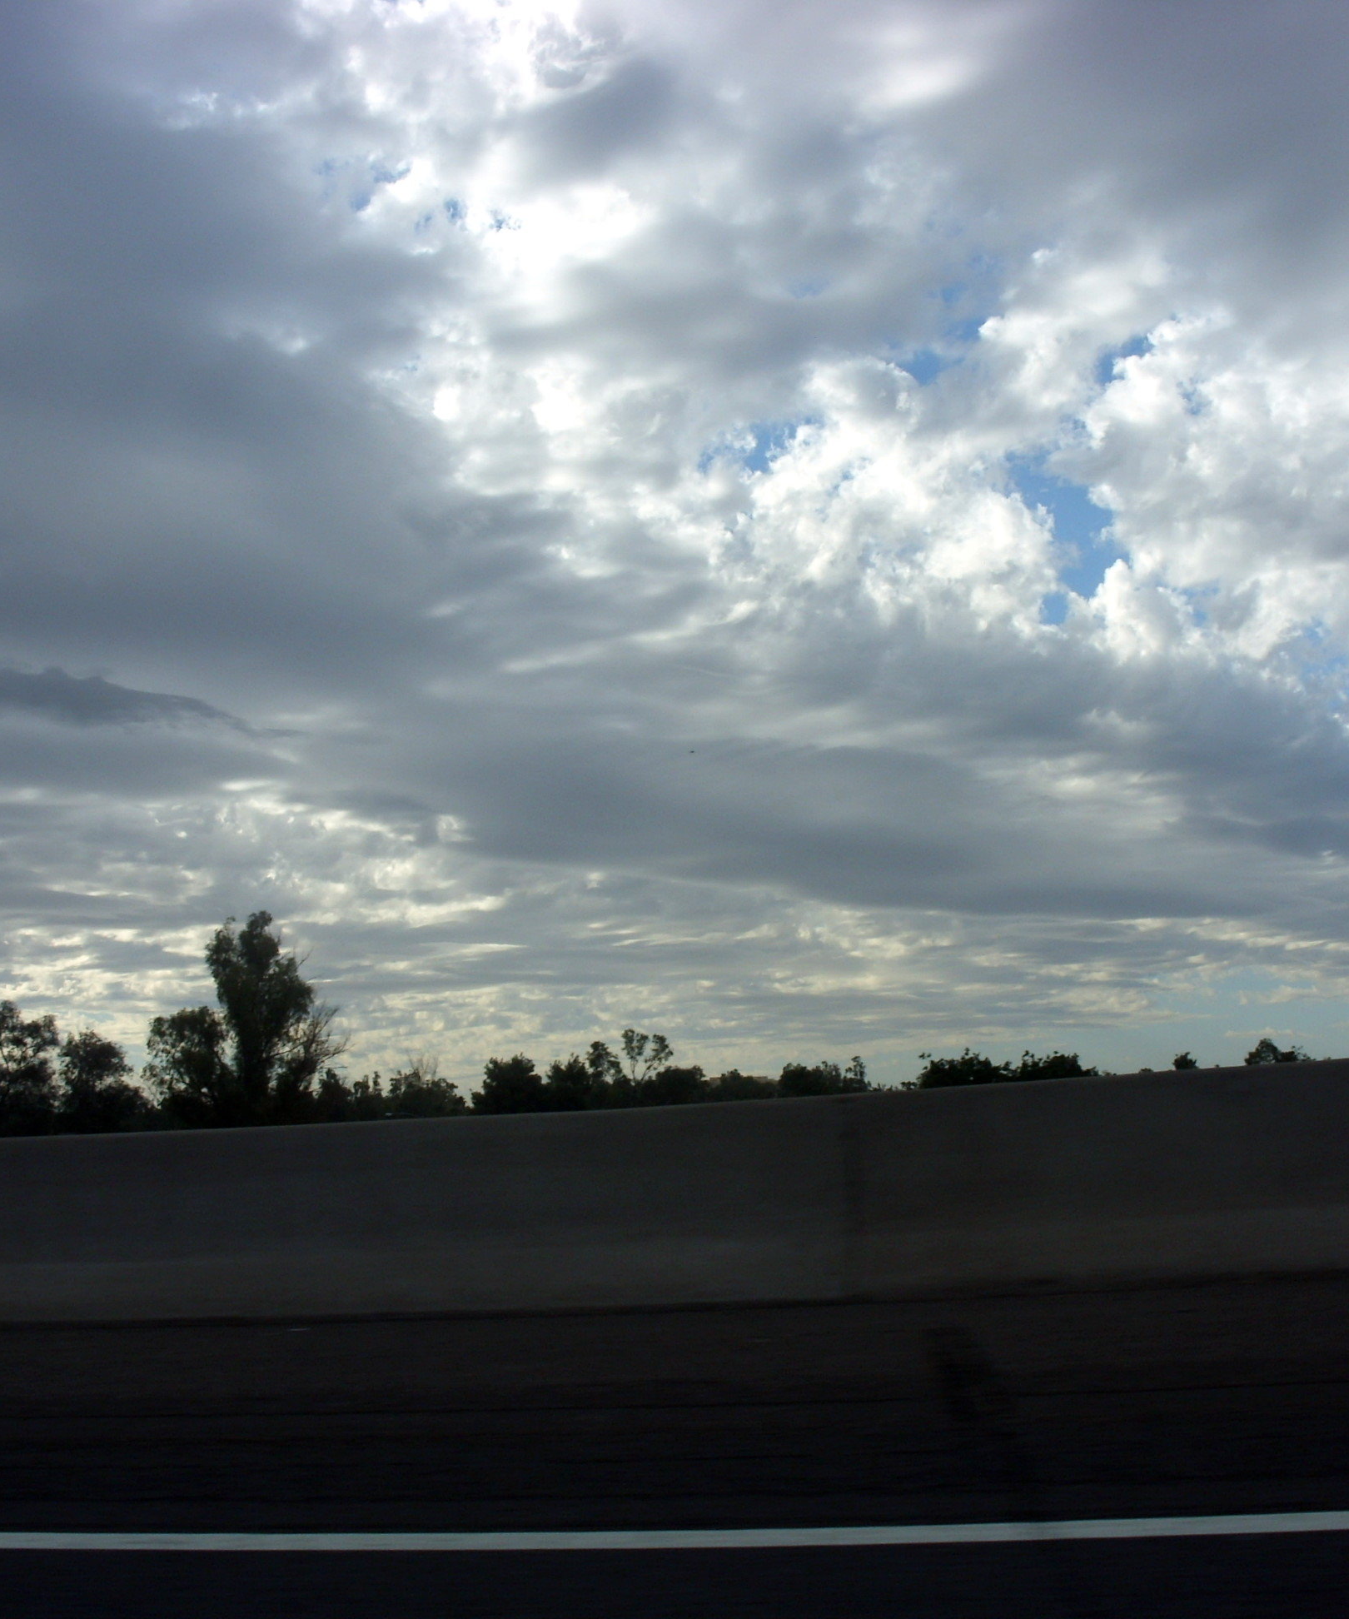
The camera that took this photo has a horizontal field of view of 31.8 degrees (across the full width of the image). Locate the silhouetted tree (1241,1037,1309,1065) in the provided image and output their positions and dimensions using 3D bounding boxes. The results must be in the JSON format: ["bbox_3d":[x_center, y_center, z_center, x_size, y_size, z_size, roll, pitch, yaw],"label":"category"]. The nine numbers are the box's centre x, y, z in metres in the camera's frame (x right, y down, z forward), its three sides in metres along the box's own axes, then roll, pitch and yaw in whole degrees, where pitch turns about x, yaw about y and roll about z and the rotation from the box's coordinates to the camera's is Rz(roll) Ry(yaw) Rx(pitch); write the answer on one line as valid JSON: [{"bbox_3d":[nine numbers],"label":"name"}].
[{"bbox_3d":[39.271,17.154,155.000,4.302,4.412,4.087,-3,-7,0],"label":"silhouetted tree"}]

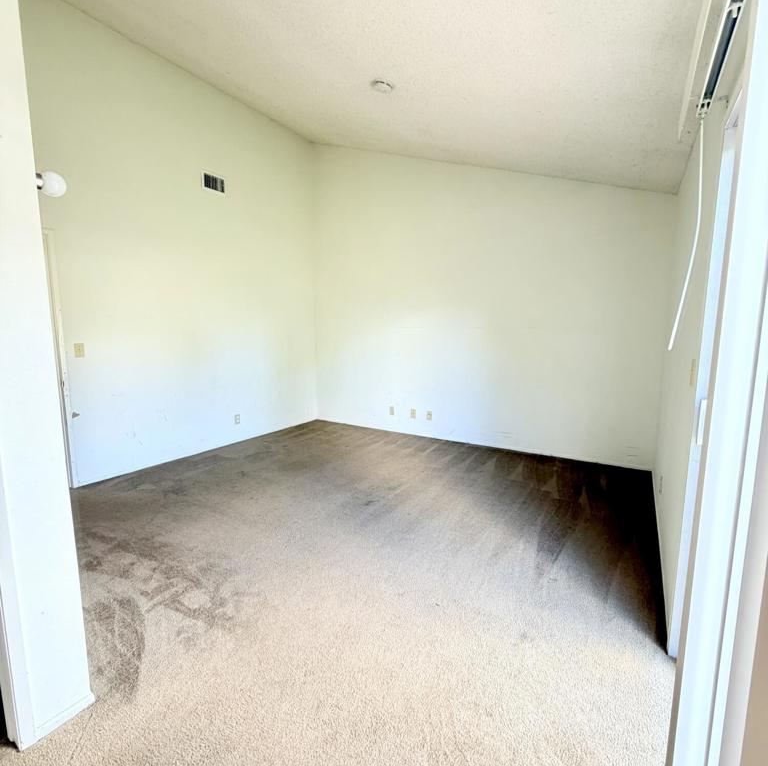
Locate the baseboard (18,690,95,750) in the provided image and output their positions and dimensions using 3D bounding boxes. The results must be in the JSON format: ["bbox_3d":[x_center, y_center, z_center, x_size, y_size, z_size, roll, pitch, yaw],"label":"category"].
[{"bbox_3d":[-1.105,1.129,1.404,0.018,0.058,0.201,5,9,31],"label":"baseboard"}]

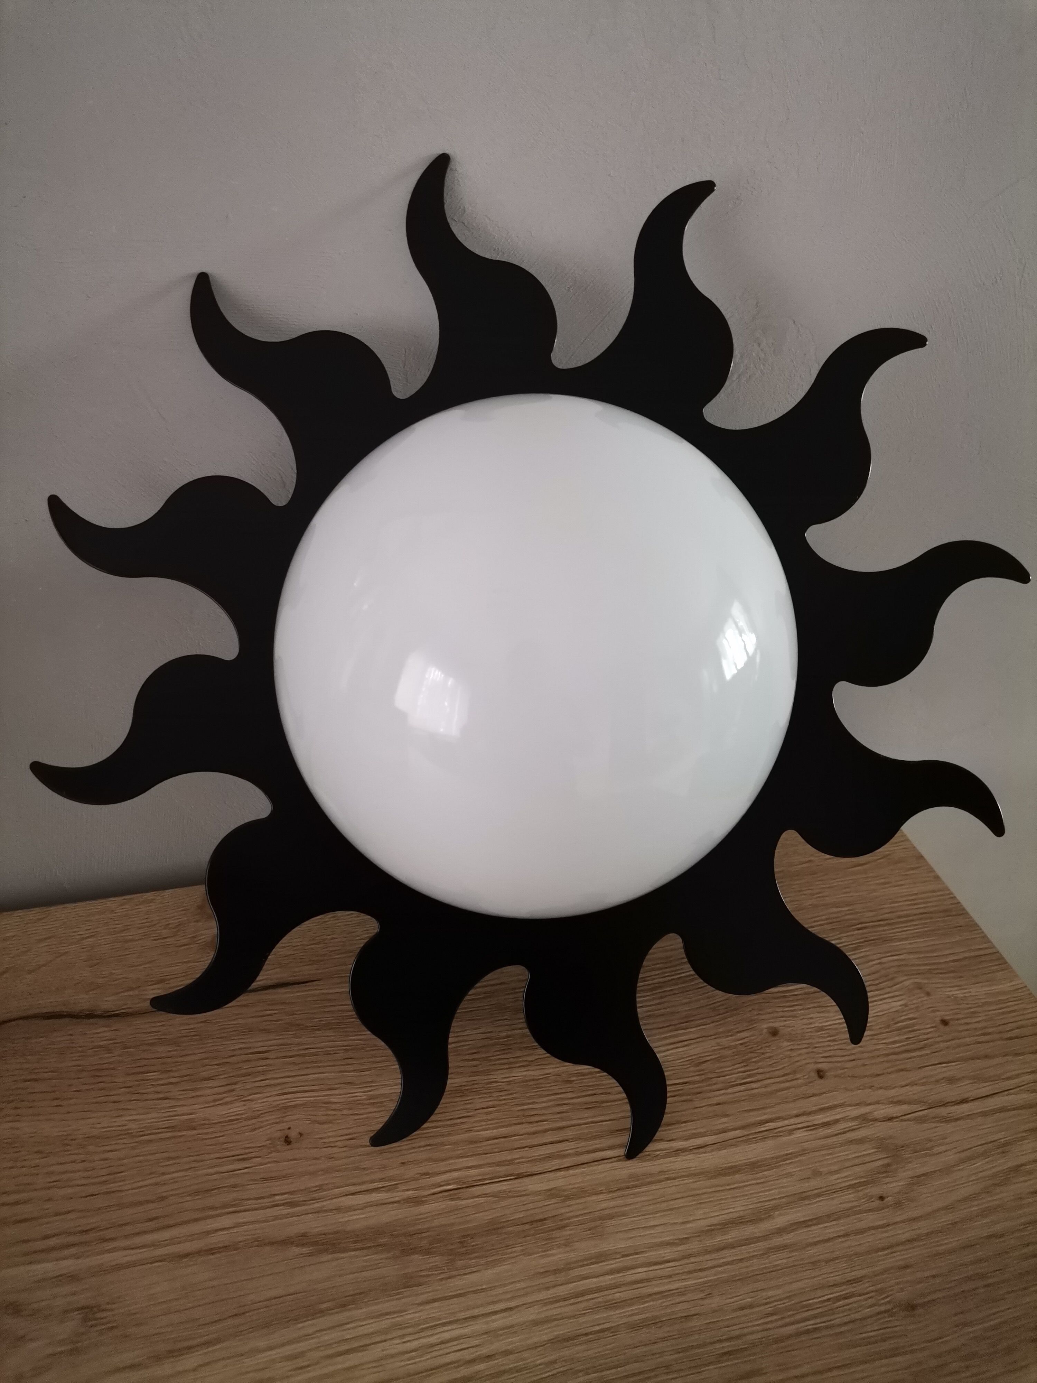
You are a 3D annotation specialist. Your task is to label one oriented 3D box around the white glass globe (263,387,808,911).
[{"bbox_3d":[0.012,-0.014,0.476,0.260,0.260,0.088,0,3,-3],"label":"white glass globe"}]

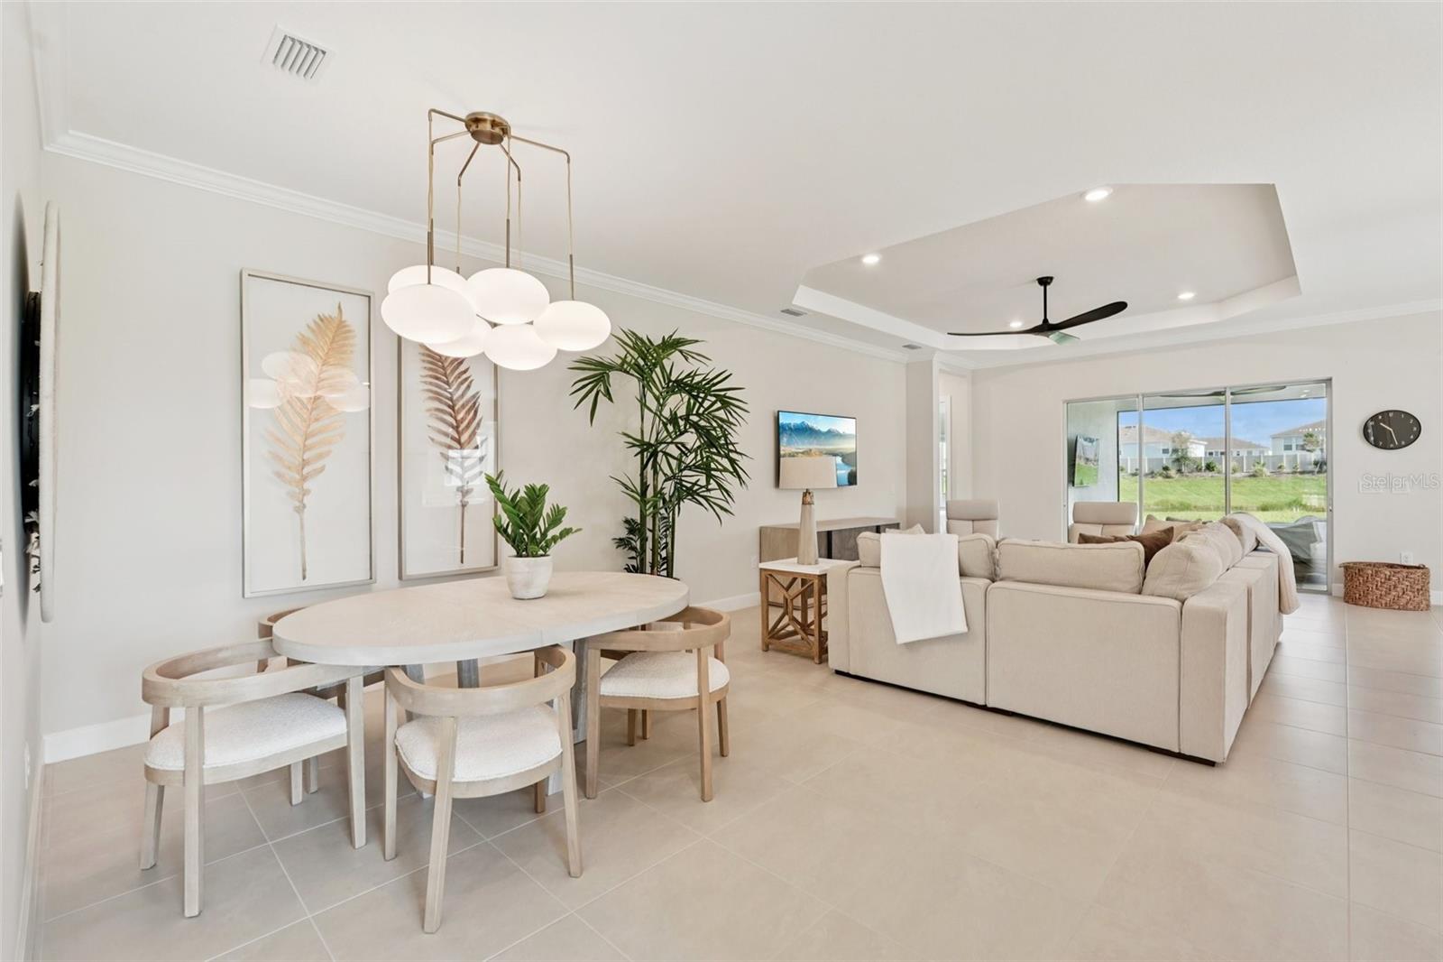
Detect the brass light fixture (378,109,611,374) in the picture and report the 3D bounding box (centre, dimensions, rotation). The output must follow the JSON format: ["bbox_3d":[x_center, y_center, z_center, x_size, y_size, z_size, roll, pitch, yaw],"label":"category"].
[{"bbox_3d":[-1.152,-1.123,3.081,1.040,1.150,0.960,0,1,44],"label":"brass light fixture"}]

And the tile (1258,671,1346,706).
[{"bbox_3d":[3.669,1.338,4.183,0.589,0.010,0.589,0,1,44],"label":"tile"}]

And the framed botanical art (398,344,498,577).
[{"bbox_3d":[-1.905,-0.280,4.500,0.043,1.863,0.687,0,0,44],"label":"framed botanical art"}]

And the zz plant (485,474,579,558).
[{"bbox_3d":[-0.930,0.167,3.159,0.457,0.422,0.400,0,0,0],"label":"zz plant"}]

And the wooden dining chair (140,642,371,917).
[{"bbox_3d":[-1.720,0.991,2.323,0.609,0.727,0.587,0,0,35],"label":"wooden dining chair"}]

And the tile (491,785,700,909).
[{"bbox_3d":[-0.473,1.367,2.442,0.585,0.010,0.585,0,0,44],"label":"tile"}]

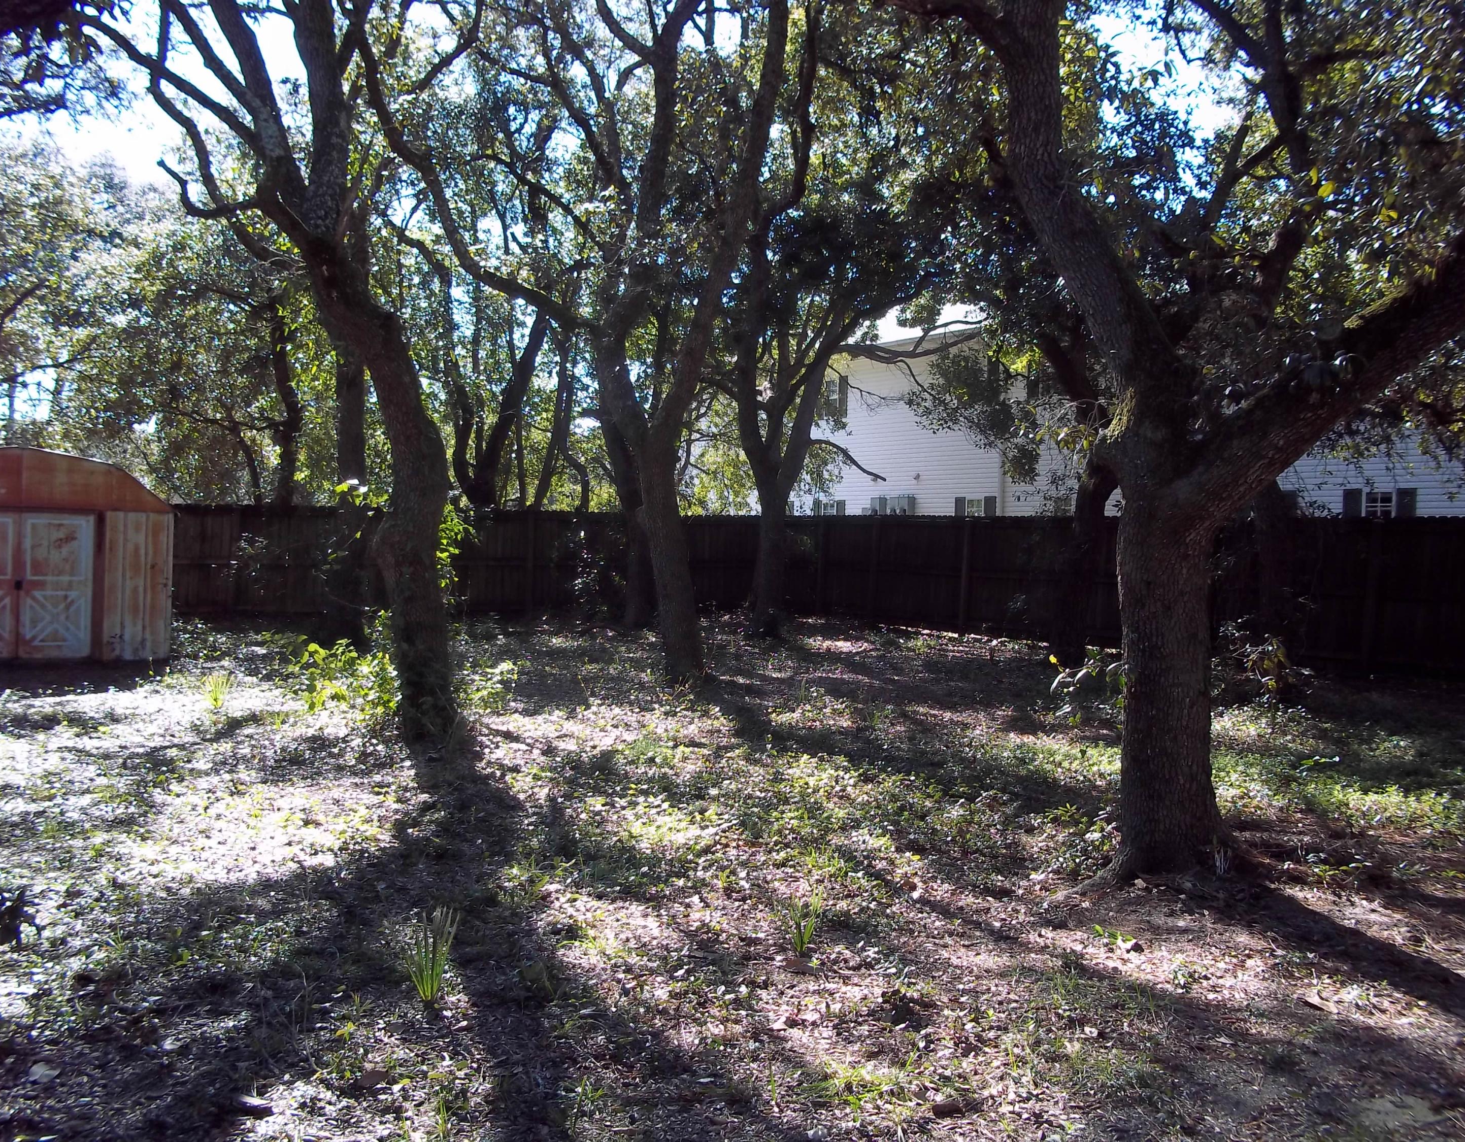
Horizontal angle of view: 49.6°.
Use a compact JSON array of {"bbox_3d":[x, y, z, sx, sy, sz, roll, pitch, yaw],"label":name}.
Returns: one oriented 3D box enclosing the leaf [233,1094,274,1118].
[{"bbox_3d":[-1.250,1.397,4.140,0.103,0.030,0.067,1,2,-17],"label":"leaf"}]

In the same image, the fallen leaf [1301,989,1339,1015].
[{"bbox_3d":[1.936,1.419,5.222,0.116,0.040,0.104,2,2,21],"label":"fallen leaf"}]

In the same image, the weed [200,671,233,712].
[{"bbox_3d":[-4.160,0.969,12.771,0.261,0.298,0.248,1,2,-18],"label":"weed"}]

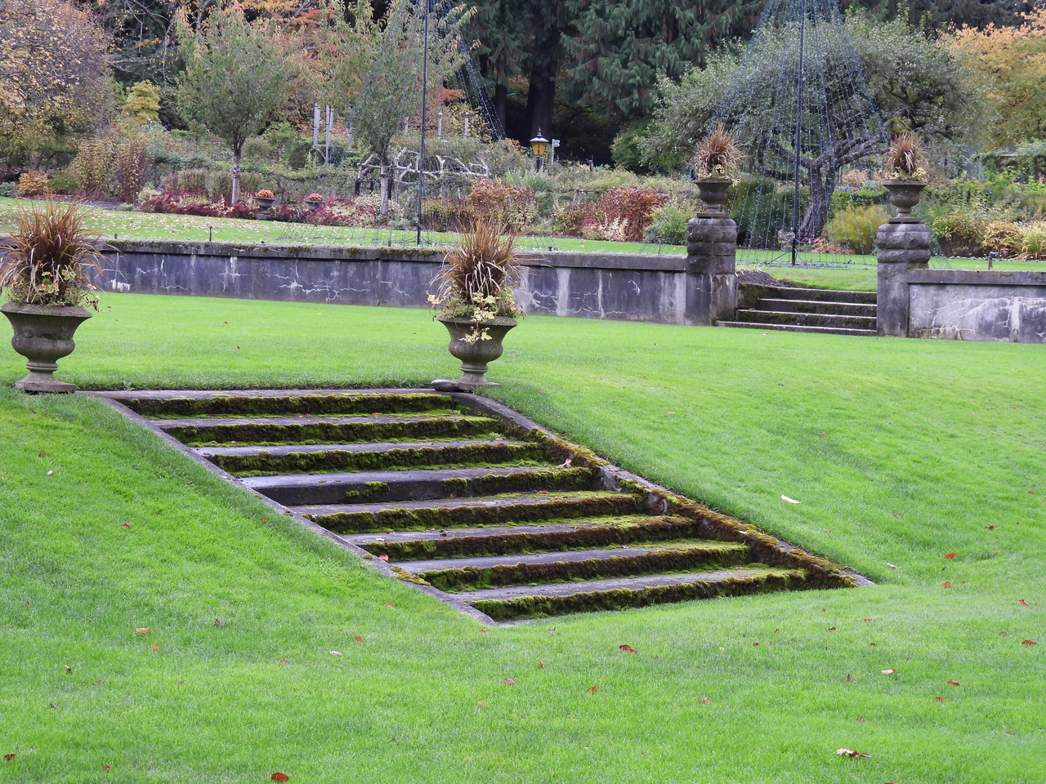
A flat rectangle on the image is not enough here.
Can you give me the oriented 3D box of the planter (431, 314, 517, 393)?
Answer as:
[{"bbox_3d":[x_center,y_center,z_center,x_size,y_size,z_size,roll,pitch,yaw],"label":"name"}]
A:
[{"bbox_3d":[-0.372,-0.313,19.500,0.650,0.610,0.650,1,3,0],"label":"planter"}]

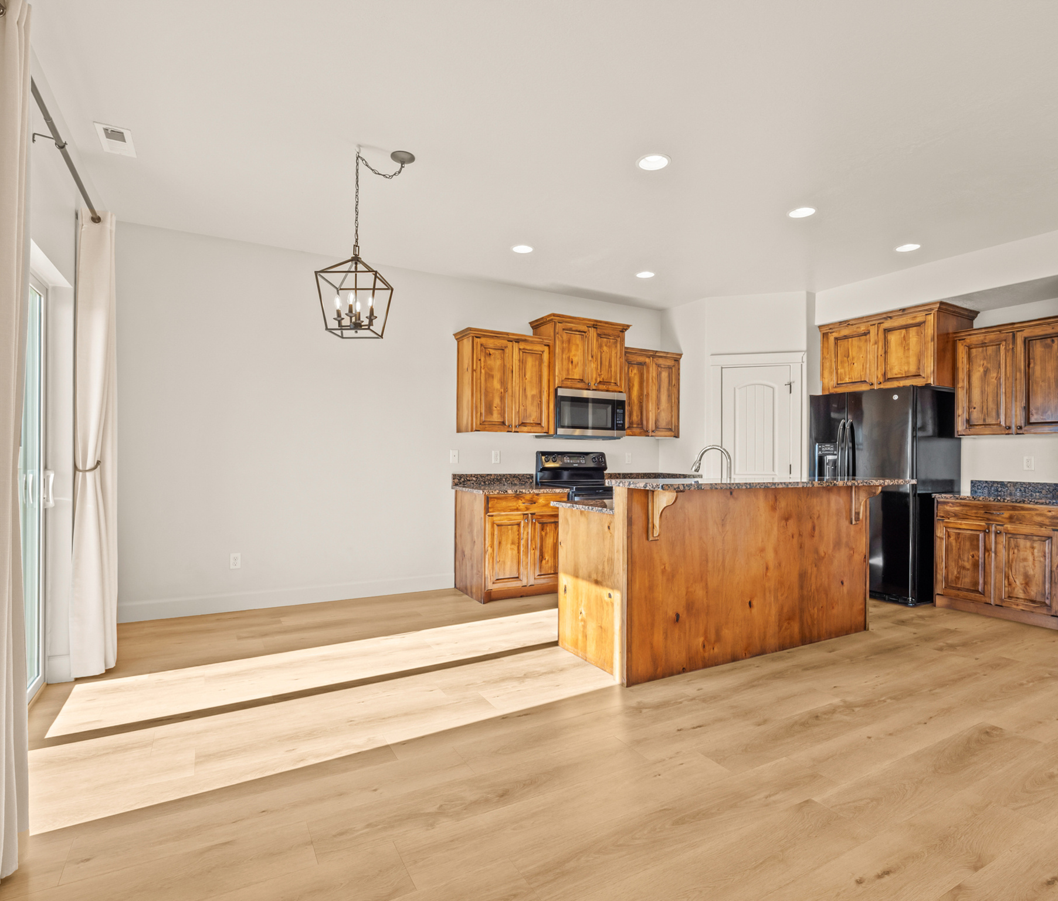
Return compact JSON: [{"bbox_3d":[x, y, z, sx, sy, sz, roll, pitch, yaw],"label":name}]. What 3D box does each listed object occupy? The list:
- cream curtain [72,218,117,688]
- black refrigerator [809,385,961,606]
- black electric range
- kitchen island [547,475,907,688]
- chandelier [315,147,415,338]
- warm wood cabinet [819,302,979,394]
[{"bbox_3d":[-2.343,-0.027,3.015,0.165,2.403,0.305,1,-1,-29],"label":"cream curtain"},{"bbox_3d":[3.142,0.364,4.955,0.805,1.745,0.905,1,-1,-29],"label":"black refrigerator"},{"bbox_3d":[0.552,0.620,5.161,0.775,1.206,0.729,1,-1,-29],"label":"black electric range"},{"bbox_3d":[1.299,0.691,3.489,2.166,1.043,1.018,1,-1,-29],"label":"kitchen island"},{"bbox_3d":[-0.834,-1.093,2.899,0.435,0.987,0.352,0,0,0],"label":"chandelier"},{"bbox_3d":[3.238,-0.843,4.914,0.676,0.627,1.034,1,-1,-29],"label":"warm wood cabinet"}]

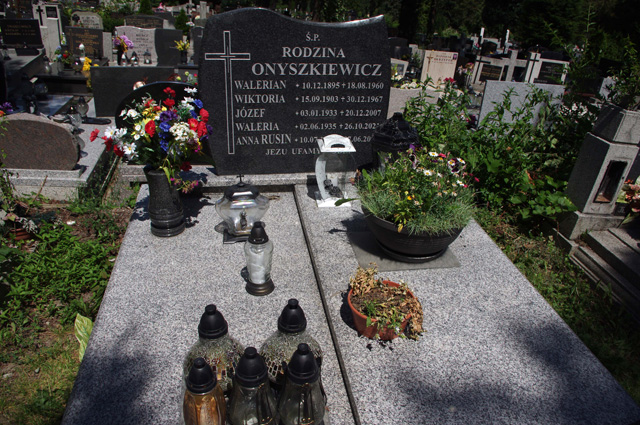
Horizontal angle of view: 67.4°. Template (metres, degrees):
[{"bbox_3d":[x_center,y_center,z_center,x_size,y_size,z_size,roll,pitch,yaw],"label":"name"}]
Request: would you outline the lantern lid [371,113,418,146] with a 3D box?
[{"bbox_3d":[0.364,-0.407,2.331,0.220,0.140,0.200,-3,30,-10],"label":"lantern lid"}]

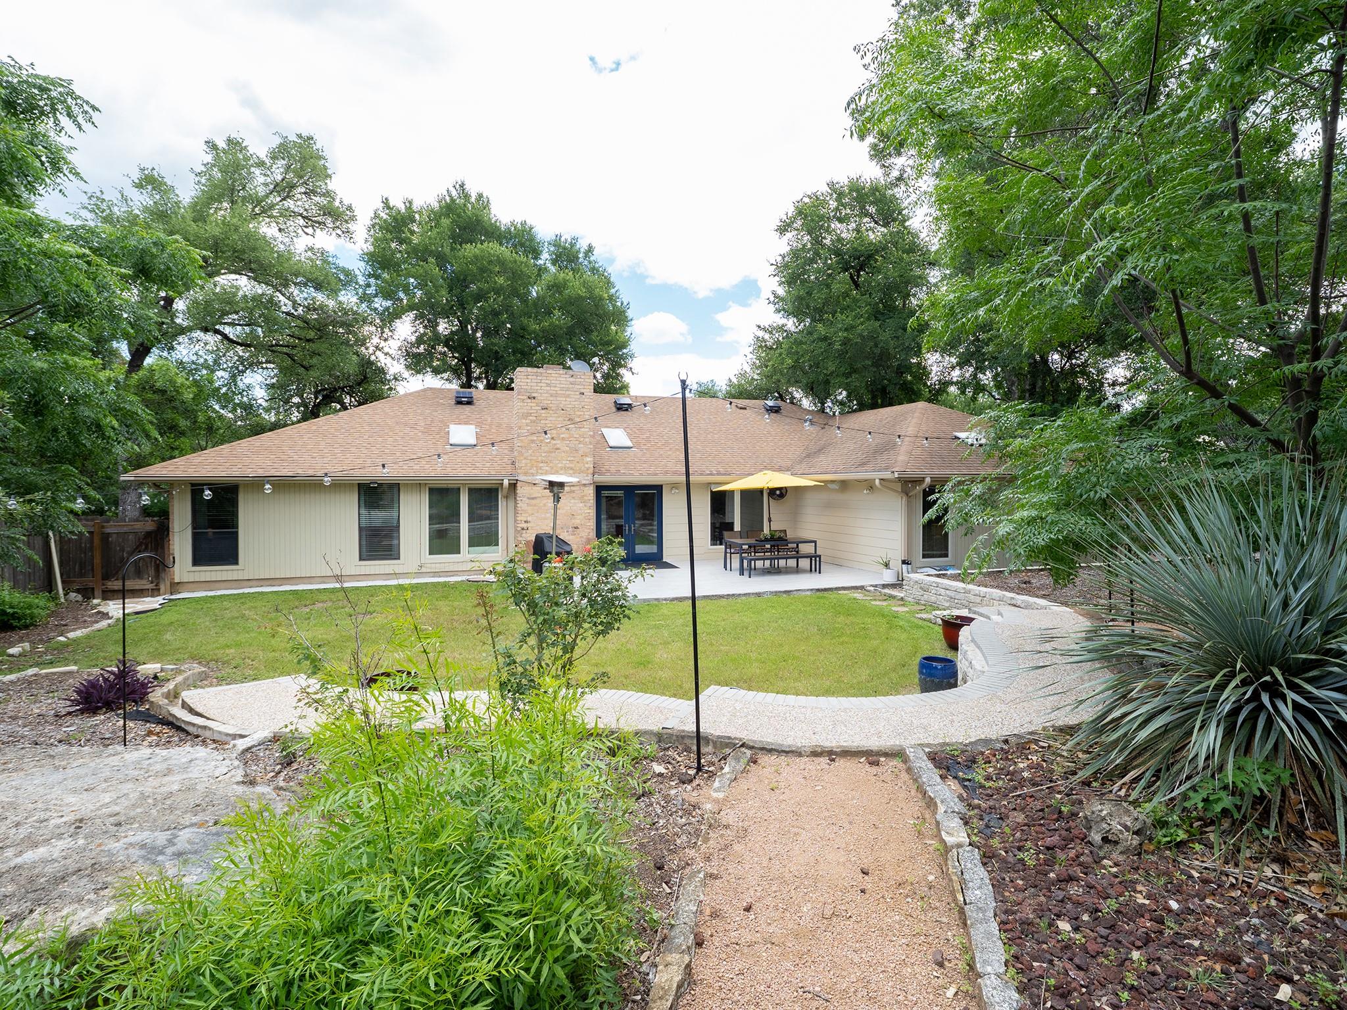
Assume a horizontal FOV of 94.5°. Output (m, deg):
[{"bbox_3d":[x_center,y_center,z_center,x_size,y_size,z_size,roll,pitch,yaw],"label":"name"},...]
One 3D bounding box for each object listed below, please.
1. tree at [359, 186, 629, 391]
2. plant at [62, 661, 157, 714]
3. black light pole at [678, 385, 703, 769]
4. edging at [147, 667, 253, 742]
[{"bbox_3d":[-8.800,-7.300,31.000,12.800,16.200,12.000,0,2,0],"label":"tree"},{"bbox_3d":[-4.340,1.375,4.800,0.640,0.370,0.600,-2,2,-42],"label":"plant"},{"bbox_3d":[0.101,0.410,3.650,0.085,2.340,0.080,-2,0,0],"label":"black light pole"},{"bbox_3d":[-3.650,1.530,4.760,0.580,0.200,2.150,-2,2,-41],"label":"edging"}]

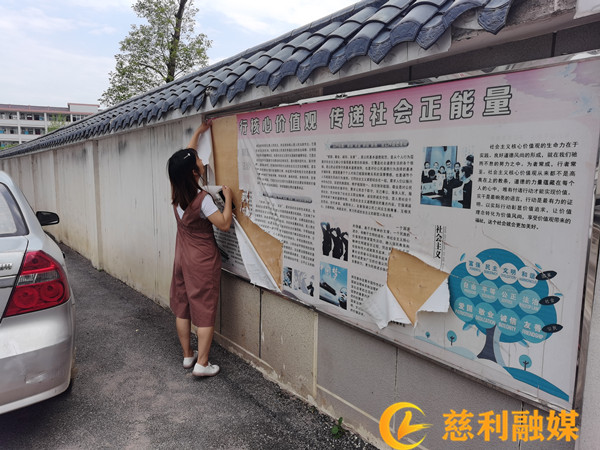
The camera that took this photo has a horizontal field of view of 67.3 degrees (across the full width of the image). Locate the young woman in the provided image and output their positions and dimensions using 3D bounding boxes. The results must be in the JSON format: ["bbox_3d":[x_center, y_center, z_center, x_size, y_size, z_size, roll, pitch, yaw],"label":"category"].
[{"bbox_3d":[-0.707,0.142,3.311,0.680,1.800,0.560,8,10,44],"label":"young woman"}]

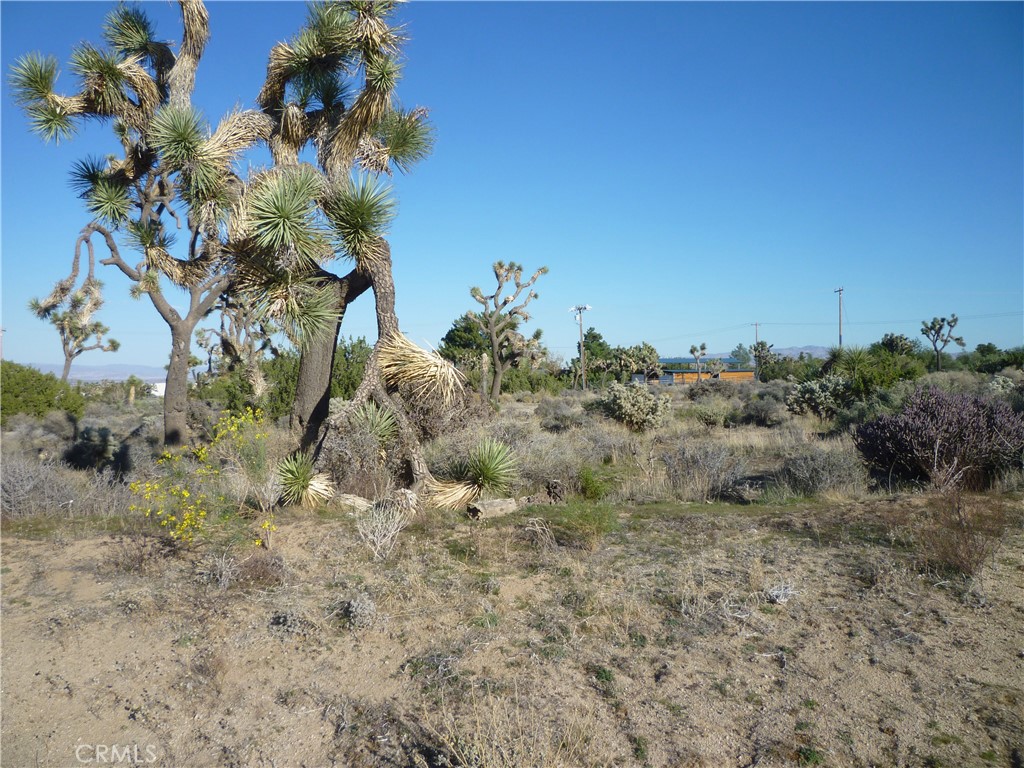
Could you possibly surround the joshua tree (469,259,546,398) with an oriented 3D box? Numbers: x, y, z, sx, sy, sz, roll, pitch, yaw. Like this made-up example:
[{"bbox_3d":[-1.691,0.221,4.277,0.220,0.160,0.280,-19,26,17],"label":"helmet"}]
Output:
[{"bbox_3d":[-0.167,-2.533,41.000,3.823,6.739,4.000,0,1,0],"label":"joshua tree"}]

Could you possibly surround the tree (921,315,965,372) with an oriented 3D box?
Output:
[{"bbox_3d":[32.116,-2.909,64.000,3.282,4.551,3.000,0,1,0],"label":"tree"}]

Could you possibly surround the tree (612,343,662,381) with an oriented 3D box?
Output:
[{"bbox_3d":[10.884,-1.748,75.000,4.546,3.759,4.000,0,1,0],"label":"tree"}]

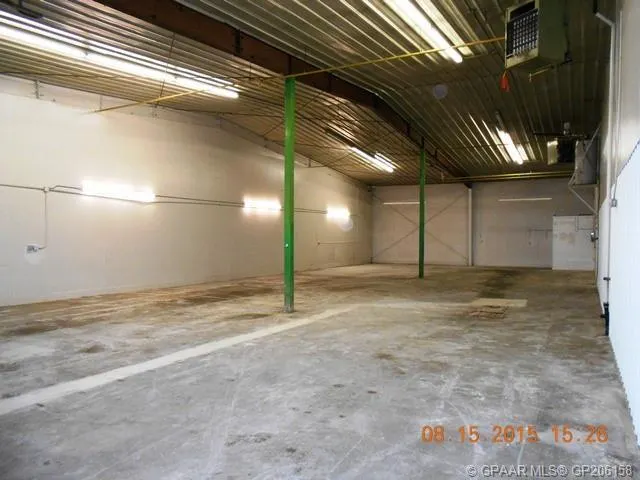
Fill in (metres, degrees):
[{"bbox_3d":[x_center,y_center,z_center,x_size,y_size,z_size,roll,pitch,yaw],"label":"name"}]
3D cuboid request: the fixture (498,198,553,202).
[{"bbox_3d":[9.974,-1.954,23.409,2.443,0.100,0.100,0,0,29],"label":"fixture"}]

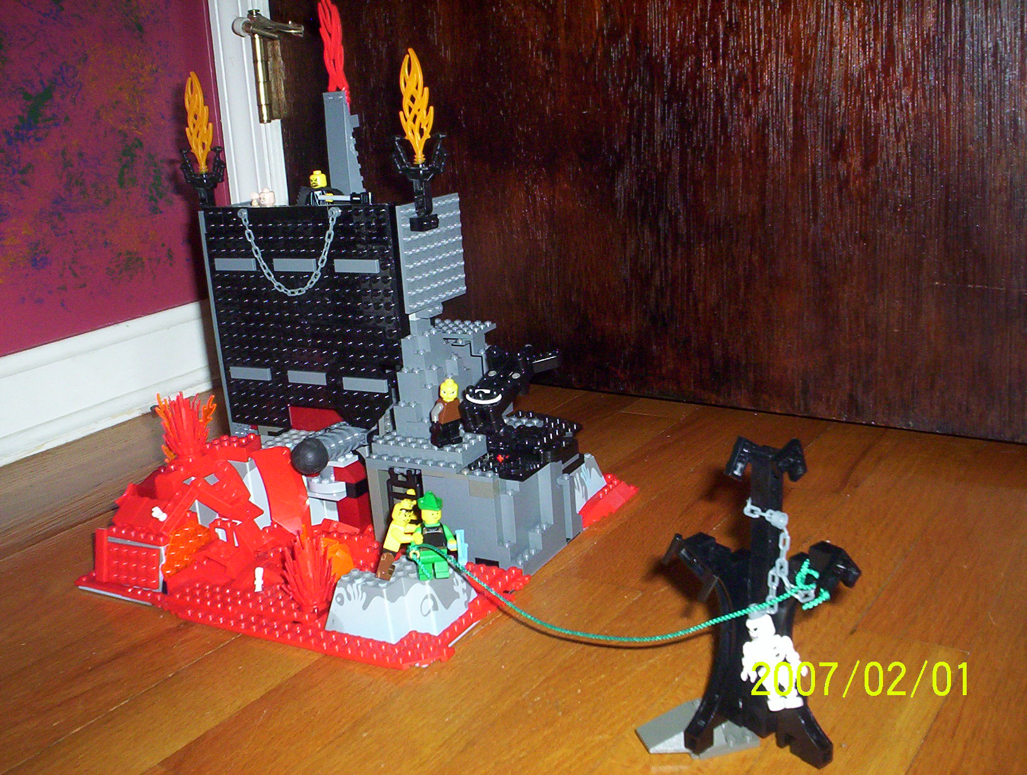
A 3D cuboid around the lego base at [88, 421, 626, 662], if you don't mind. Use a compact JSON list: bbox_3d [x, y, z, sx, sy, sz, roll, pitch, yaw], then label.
[{"bbox_3d":[-0.097,0.062,0.724,0.266,0.078,0.278,4,17,29],"label":"lego base"}]

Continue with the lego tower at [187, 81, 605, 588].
[{"bbox_3d":[-0.073,-0.048,0.728,0.232,0.282,0.156,4,17,29],"label":"lego tower"}]

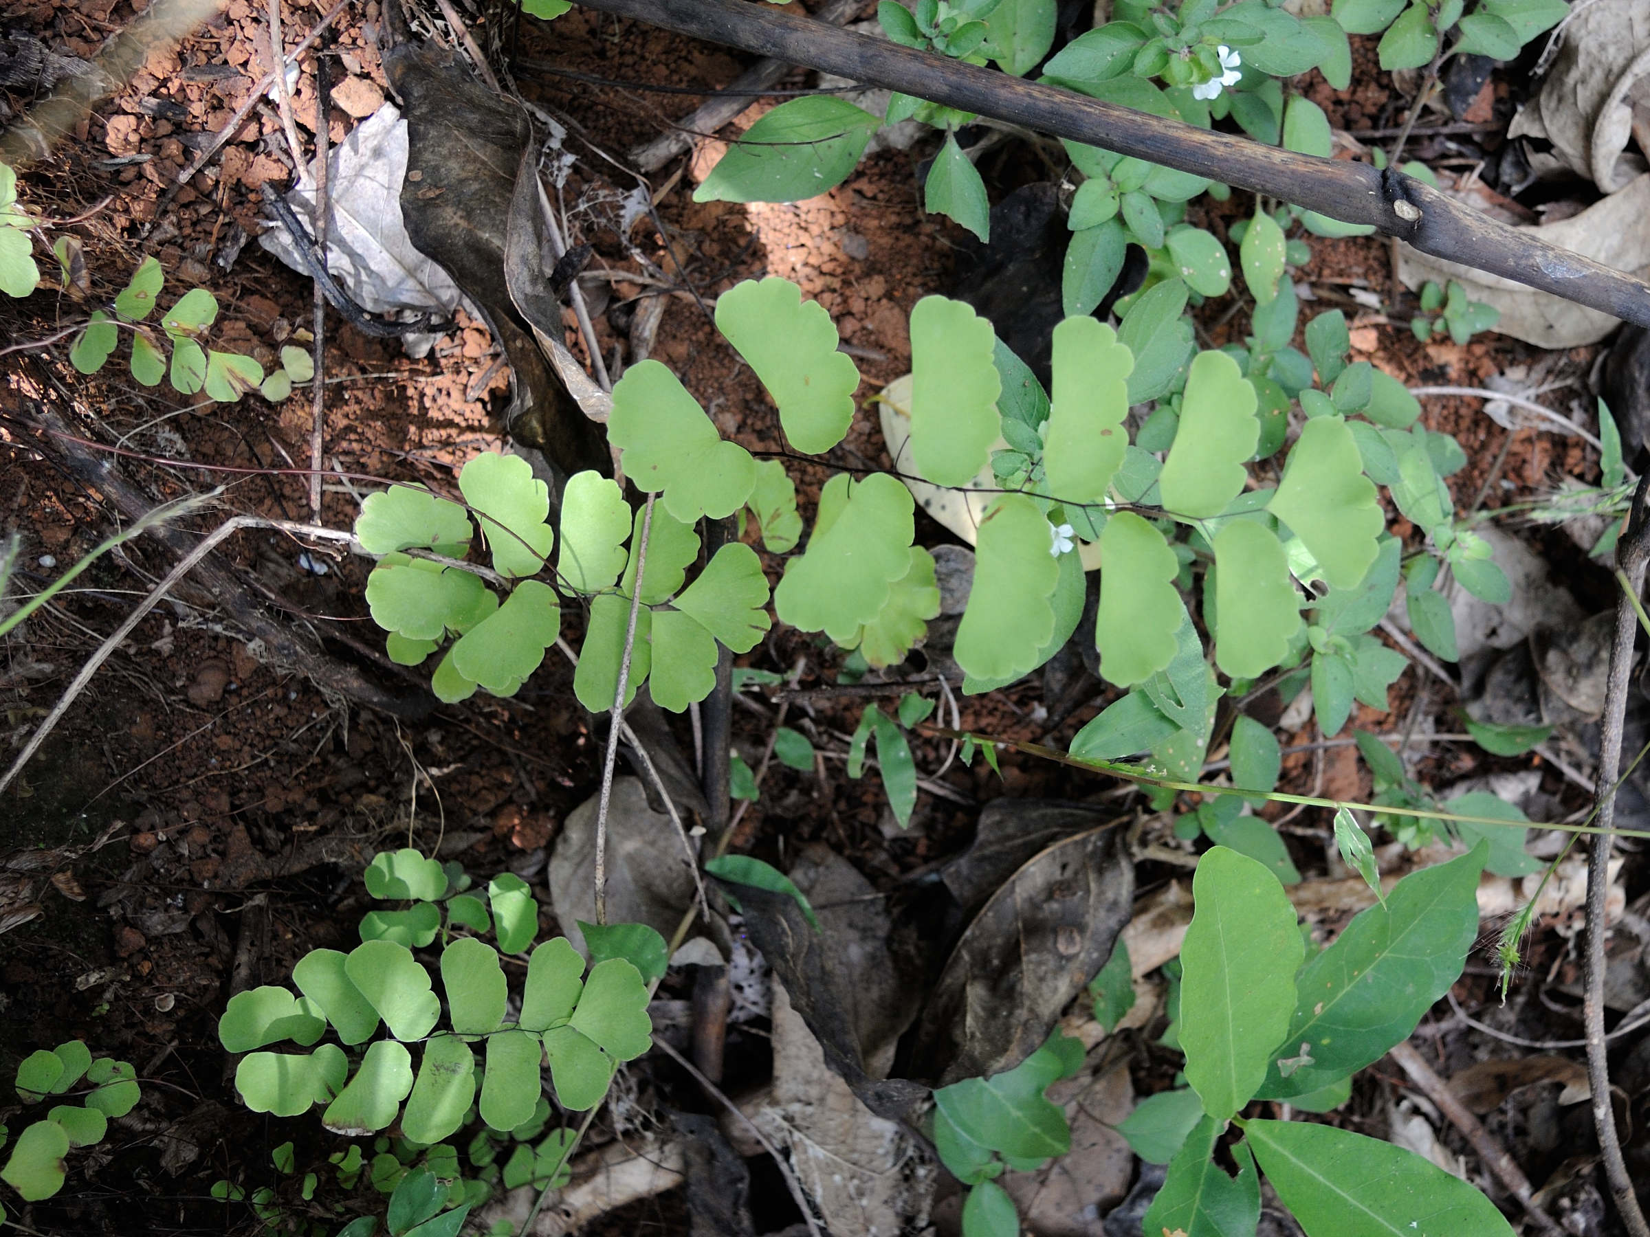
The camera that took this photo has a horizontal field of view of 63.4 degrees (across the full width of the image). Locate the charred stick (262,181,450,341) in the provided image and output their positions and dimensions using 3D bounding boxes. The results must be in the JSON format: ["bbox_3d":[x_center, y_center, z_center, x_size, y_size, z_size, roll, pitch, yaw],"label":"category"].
[{"bbox_3d":[-0.171,-0.122,0.470,0.089,0.011,0.023,36,80,8],"label":"charred stick"}]

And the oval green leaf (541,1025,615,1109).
[{"bbox_3d":[-0.073,0.134,0.400,0.018,0.008,0.026,-20,82,-3],"label":"oval green leaf"}]

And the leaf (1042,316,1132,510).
[{"bbox_3d":[0.069,-0.054,0.345,0.022,0.010,0.050,5,81,1],"label":"leaf"}]

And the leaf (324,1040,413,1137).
[{"bbox_3d":[-0.138,0.146,0.411,0.019,0.007,0.031,31,84,7],"label":"leaf"}]

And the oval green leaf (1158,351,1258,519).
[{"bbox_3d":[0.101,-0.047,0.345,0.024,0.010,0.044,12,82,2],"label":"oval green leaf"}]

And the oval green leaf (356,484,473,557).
[{"bbox_3d":[-0.119,-0.028,0.392,0.035,0.008,0.022,2,71,7],"label":"oval green leaf"}]

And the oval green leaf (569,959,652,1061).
[{"bbox_3d":[-0.064,0.117,0.395,0.024,0.008,0.029,-12,82,-2],"label":"oval green leaf"}]

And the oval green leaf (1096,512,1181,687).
[{"bbox_3d":[0.077,-0.005,0.331,0.020,0.006,0.043,-1,83,2],"label":"oval green leaf"}]

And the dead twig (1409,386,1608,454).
[{"bbox_3d":[0.233,-0.070,0.455,0.072,0.008,0.011,19,78,4],"label":"dead twig"}]

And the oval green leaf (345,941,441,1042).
[{"bbox_3d":[-0.130,0.112,0.406,0.020,0.006,0.034,-39,79,-5],"label":"oval green leaf"}]

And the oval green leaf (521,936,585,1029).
[{"bbox_3d":[-0.082,0.112,0.405,0.017,0.006,0.029,8,77,2],"label":"oval green leaf"}]

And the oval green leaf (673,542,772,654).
[{"bbox_3d":[-0.030,-0.006,0.386,0.029,0.005,0.032,2,81,-3],"label":"oval green leaf"}]

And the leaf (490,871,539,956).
[{"bbox_3d":[-0.099,0.095,0.430,0.014,0.007,0.026,-9,77,-2],"label":"leaf"}]

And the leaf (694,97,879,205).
[{"bbox_3d":[-0.014,-0.156,0.451,0.067,0.009,0.038,-24,73,-2],"label":"leaf"}]

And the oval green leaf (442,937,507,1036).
[{"bbox_3d":[-0.106,0.112,0.406,0.020,0.005,0.028,-6,78,2],"label":"oval green leaf"}]

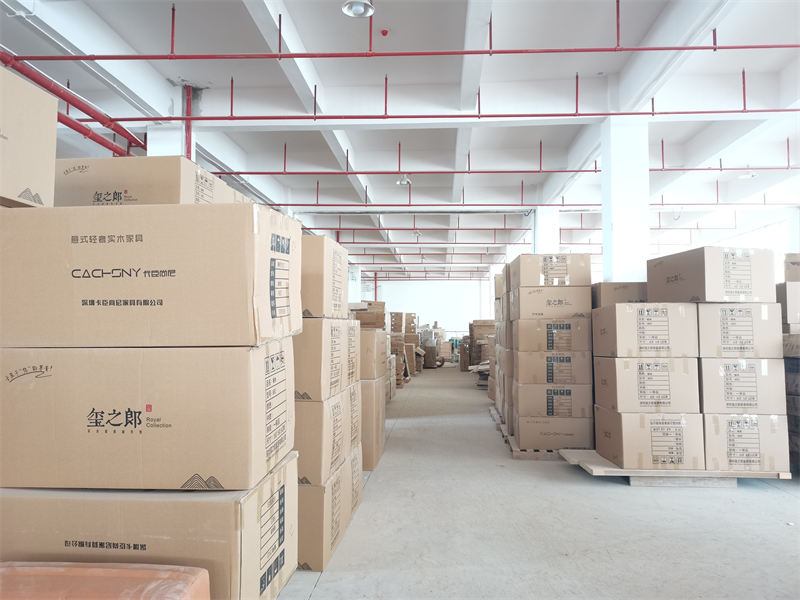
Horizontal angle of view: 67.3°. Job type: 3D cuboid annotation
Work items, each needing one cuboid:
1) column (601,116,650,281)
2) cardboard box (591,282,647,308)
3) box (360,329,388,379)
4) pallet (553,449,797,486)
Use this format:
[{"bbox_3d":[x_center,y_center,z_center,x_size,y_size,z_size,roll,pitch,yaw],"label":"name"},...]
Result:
[{"bbox_3d":[3.932,-0.543,10.473,0.625,5.146,0.610,0,-3,4],"label":"column"},{"bbox_3d":[3.016,0.077,7.770,1.020,0.520,0.780,0,-3,4],"label":"cardboard box"},{"bbox_3d":[-0.620,0.598,6.805,0.820,0.510,1.000,0,-3,4],"label":"box"},{"bbox_3d":[2.736,1.727,6.183,1.988,0.145,1.016,0,-3,4],"label":"pallet"}]

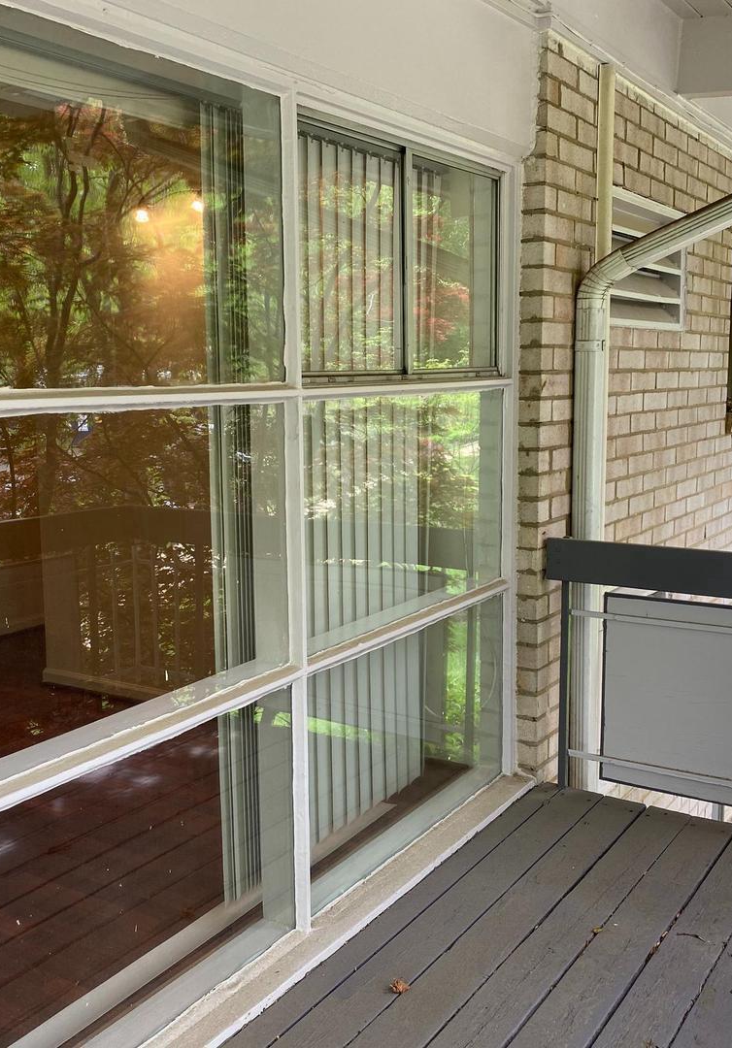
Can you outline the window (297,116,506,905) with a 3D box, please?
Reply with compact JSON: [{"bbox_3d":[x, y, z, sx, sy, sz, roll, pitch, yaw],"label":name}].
[{"bbox_3d":[0.145,-0.048,2.909,0.080,1.930,1.090,5,10,33],"label":"window"}]

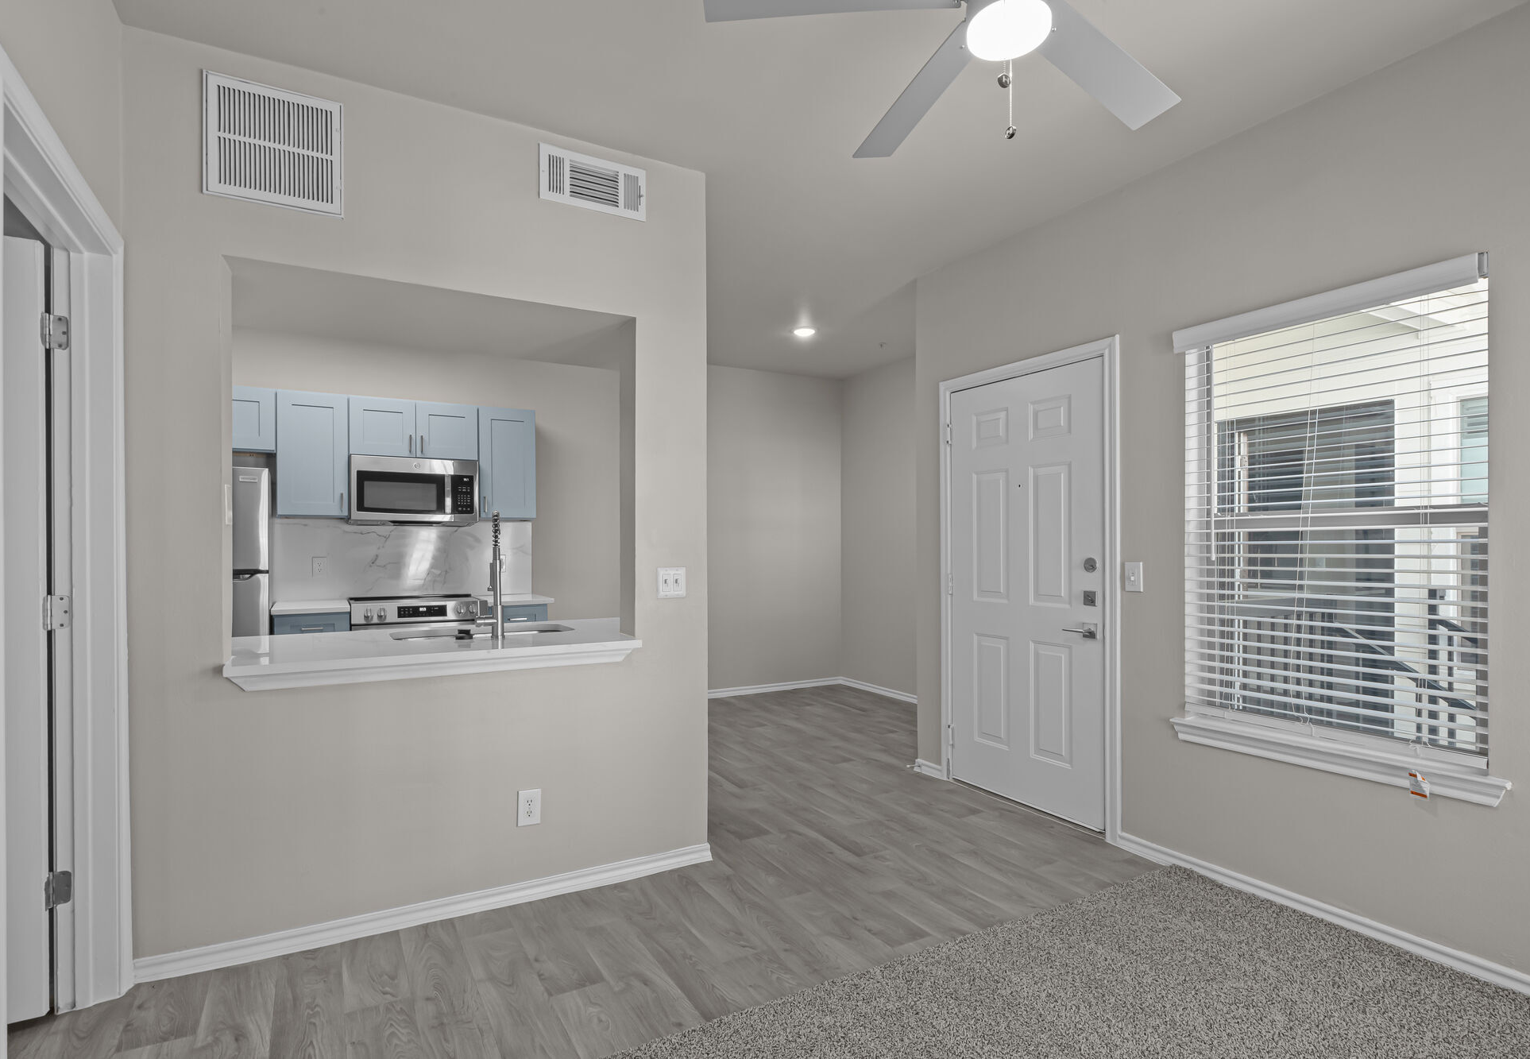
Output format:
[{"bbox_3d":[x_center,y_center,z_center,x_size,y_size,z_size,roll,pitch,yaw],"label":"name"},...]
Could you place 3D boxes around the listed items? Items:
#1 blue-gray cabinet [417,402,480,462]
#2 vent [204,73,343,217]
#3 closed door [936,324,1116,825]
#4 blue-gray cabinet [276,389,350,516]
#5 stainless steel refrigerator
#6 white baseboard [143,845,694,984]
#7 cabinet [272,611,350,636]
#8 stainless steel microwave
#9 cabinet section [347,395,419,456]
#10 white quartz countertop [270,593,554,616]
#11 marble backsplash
[{"bbox_3d":[-2.205,-0.657,4.607,0.377,0.373,0.325,0,-1,-26],"label":"blue-gray cabinet"},{"bbox_3d":[-1.540,-1.208,2.082,0.364,0.376,0.027,0,-1,-25],"label":"vent"},{"bbox_3d":[1.294,0.267,3.284,0.099,2.180,0.993,0,-1,-34],"label":"closed door"},{"bbox_3d":[-2.888,-0.465,4.282,0.379,0.763,0.325,0,-1,-26],"label":"blue-gray cabinet"},{"bbox_3d":[-3.334,0.519,3.875,0.734,1.741,0.677,0,-1,-29],"label":"stainless steel refrigerator"},{"bbox_3d":[-1.011,1.270,2.269,1.754,0.070,0.016,0,-1,-25],"label":"white baseboard"},{"bbox_3d":[-2.783,0.933,4.136,0.385,0.876,0.610,0,-1,-26],"label":"cabinet"},{"bbox_3d":[-2.397,-0.256,4.505,0.751,0.426,0.361,0,-1,-29],"label":"stainless steel microwave"},{"bbox_3d":[-2.528,-0.653,4.396,0.380,0.370,0.325,0,0,-27],"label":"cabinet section"},{"bbox_3d":[-2.311,0.492,4.423,1.573,0.040,0.587,0,-1,-29],"label":"white quartz countertop"},{"bbox_3d":[-2.478,0.208,4.655,1.599,0.564,0.018,0,-1,-25],"label":"marble backsplash"}]

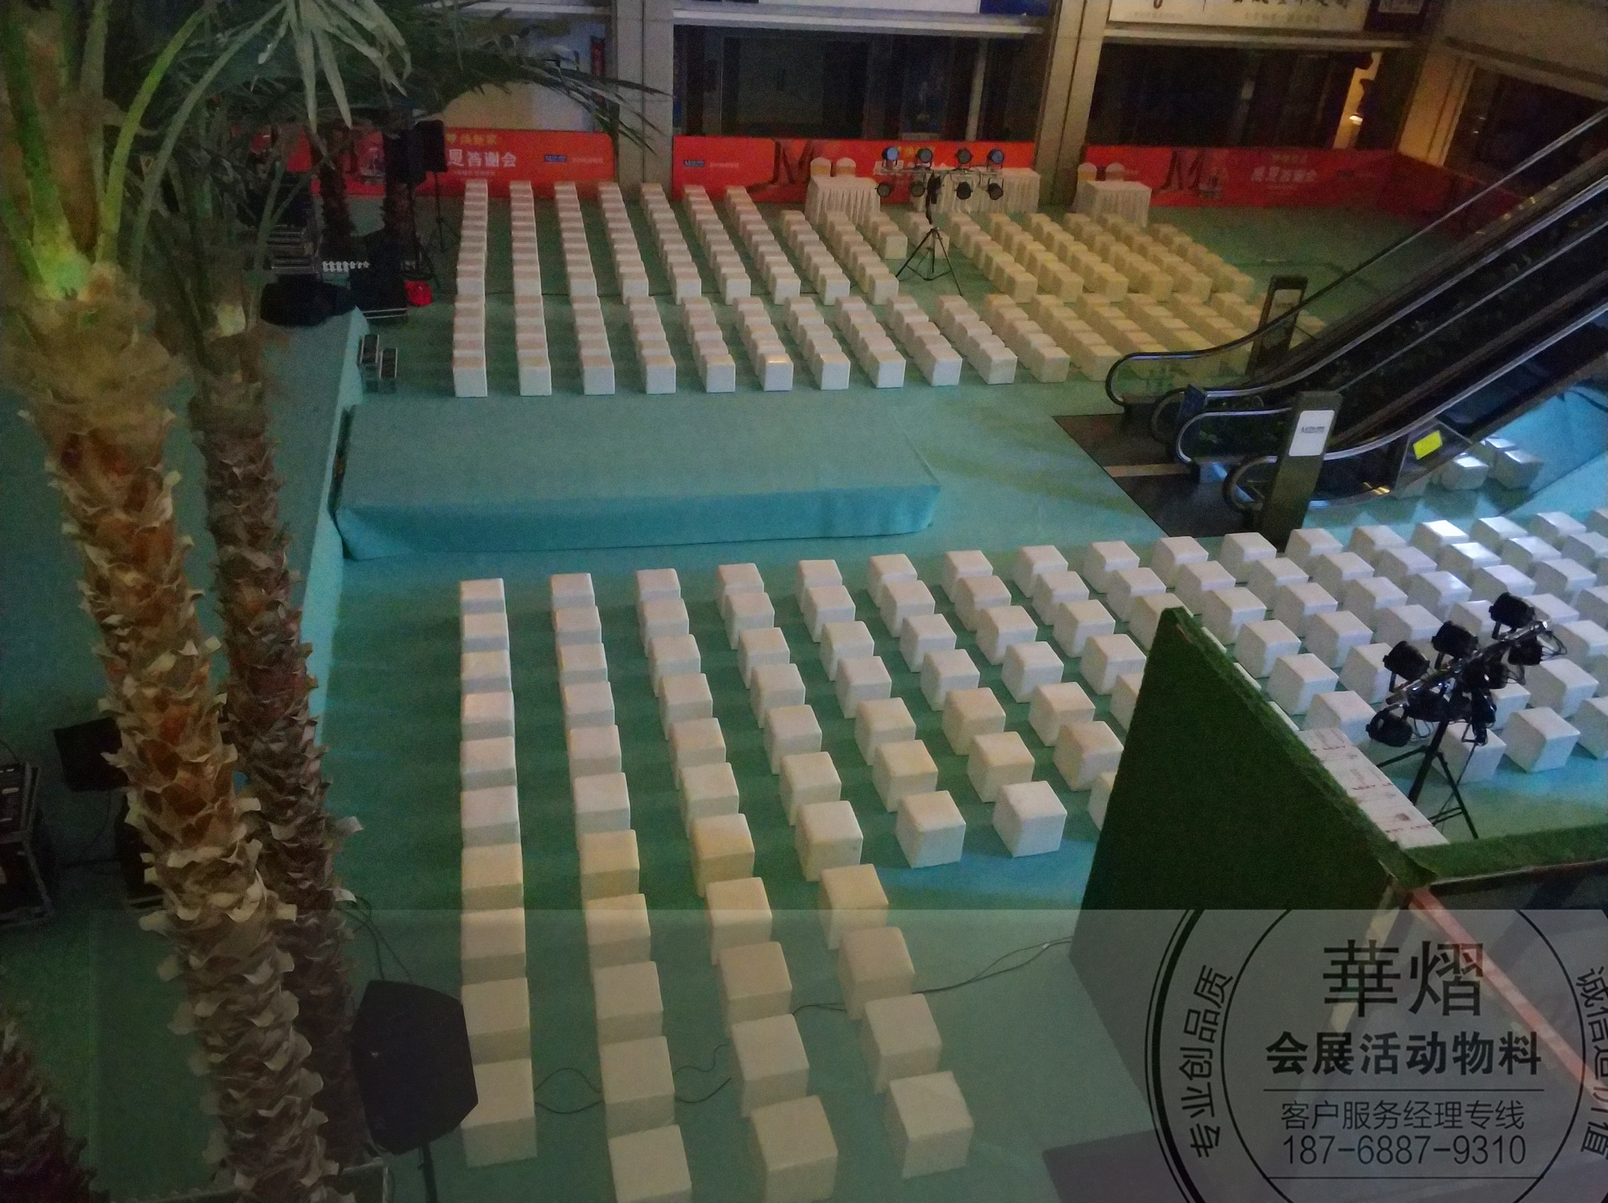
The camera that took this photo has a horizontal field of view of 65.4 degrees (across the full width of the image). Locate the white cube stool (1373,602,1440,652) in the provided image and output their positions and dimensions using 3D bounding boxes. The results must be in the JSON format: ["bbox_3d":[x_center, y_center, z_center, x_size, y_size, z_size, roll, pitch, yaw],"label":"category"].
[{"bbox_3d":[6.301,0.326,13.036,0.400,0.400,0.400,-5,33,-15],"label":"white cube stool"}]

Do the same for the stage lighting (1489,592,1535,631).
[{"bbox_3d":[5.484,0.078,9.707,0.240,0.235,0.230,-16,36,-30],"label":"stage lighting"}]

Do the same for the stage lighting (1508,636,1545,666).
[{"bbox_3d":[5.866,0.396,10.175,0.240,0.235,0.230,-16,23,-30],"label":"stage lighting"}]

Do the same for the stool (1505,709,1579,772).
[{"bbox_3d":[6.753,1.268,11.491,0.400,0.395,0.400,-5,33,-15],"label":"stool"}]

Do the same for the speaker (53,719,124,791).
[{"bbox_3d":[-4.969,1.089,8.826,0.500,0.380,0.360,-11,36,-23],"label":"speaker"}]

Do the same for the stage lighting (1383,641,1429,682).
[{"bbox_3d":[4.163,0.421,8.650,0.250,0.230,0.220,-5,33,-15],"label":"stage lighting"}]

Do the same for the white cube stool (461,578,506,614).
[{"bbox_3d":[-3.108,0.054,12.188,0.400,0.400,0.400,-4,34,-15],"label":"white cube stool"}]

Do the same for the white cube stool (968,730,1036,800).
[{"bbox_3d":[1.683,1.415,10.708,0.400,0.400,0.400,-4,33,-14],"label":"white cube stool"}]

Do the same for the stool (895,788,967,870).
[{"bbox_3d":[1.014,1.820,10.021,0.400,0.395,0.402,-5,34,-15],"label":"stool"}]

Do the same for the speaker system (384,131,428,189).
[{"bbox_3d":[-6.172,-6.894,19.498,0.430,0.730,0.450,21,36,23],"label":"speaker system"}]

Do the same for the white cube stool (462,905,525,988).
[{"bbox_3d":[-2.088,2.387,8.481,0.400,0.390,0.401,-4,33,-13],"label":"white cube stool"}]

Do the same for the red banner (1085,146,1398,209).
[{"bbox_3d":[9.958,-9.709,28.706,7.650,1.330,0.060,-3,33,-11],"label":"red banner"}]

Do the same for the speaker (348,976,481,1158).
[{"bbox_3d":[-1.770,2.098,5.583,0.438,0.690,0.382,11,33,10],"label":"speaker"}]

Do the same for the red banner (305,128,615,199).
[{"bbox_3d":[-6.942,-8.701,24.890,6.254,1.296,0.060,-2,33,-11],"label":"red banner"}]

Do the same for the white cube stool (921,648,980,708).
[{"bbox_3d":[1.355,0.727,11.584,0.400,0.390,0.395,-4,33,-14],"label":"white cube stool"}]

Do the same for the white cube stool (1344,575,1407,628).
[{"bbox_3d":[6.119,0.023,13.408,0.405,0.386,0.405,-4,33,-13],"label":"white cube stool"}]

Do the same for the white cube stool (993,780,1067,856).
[{"bbox_3d":[1.841,1.761,10.174,0.400,0.400,0.400,-4,33,-14],"label":"white cube stool"}]

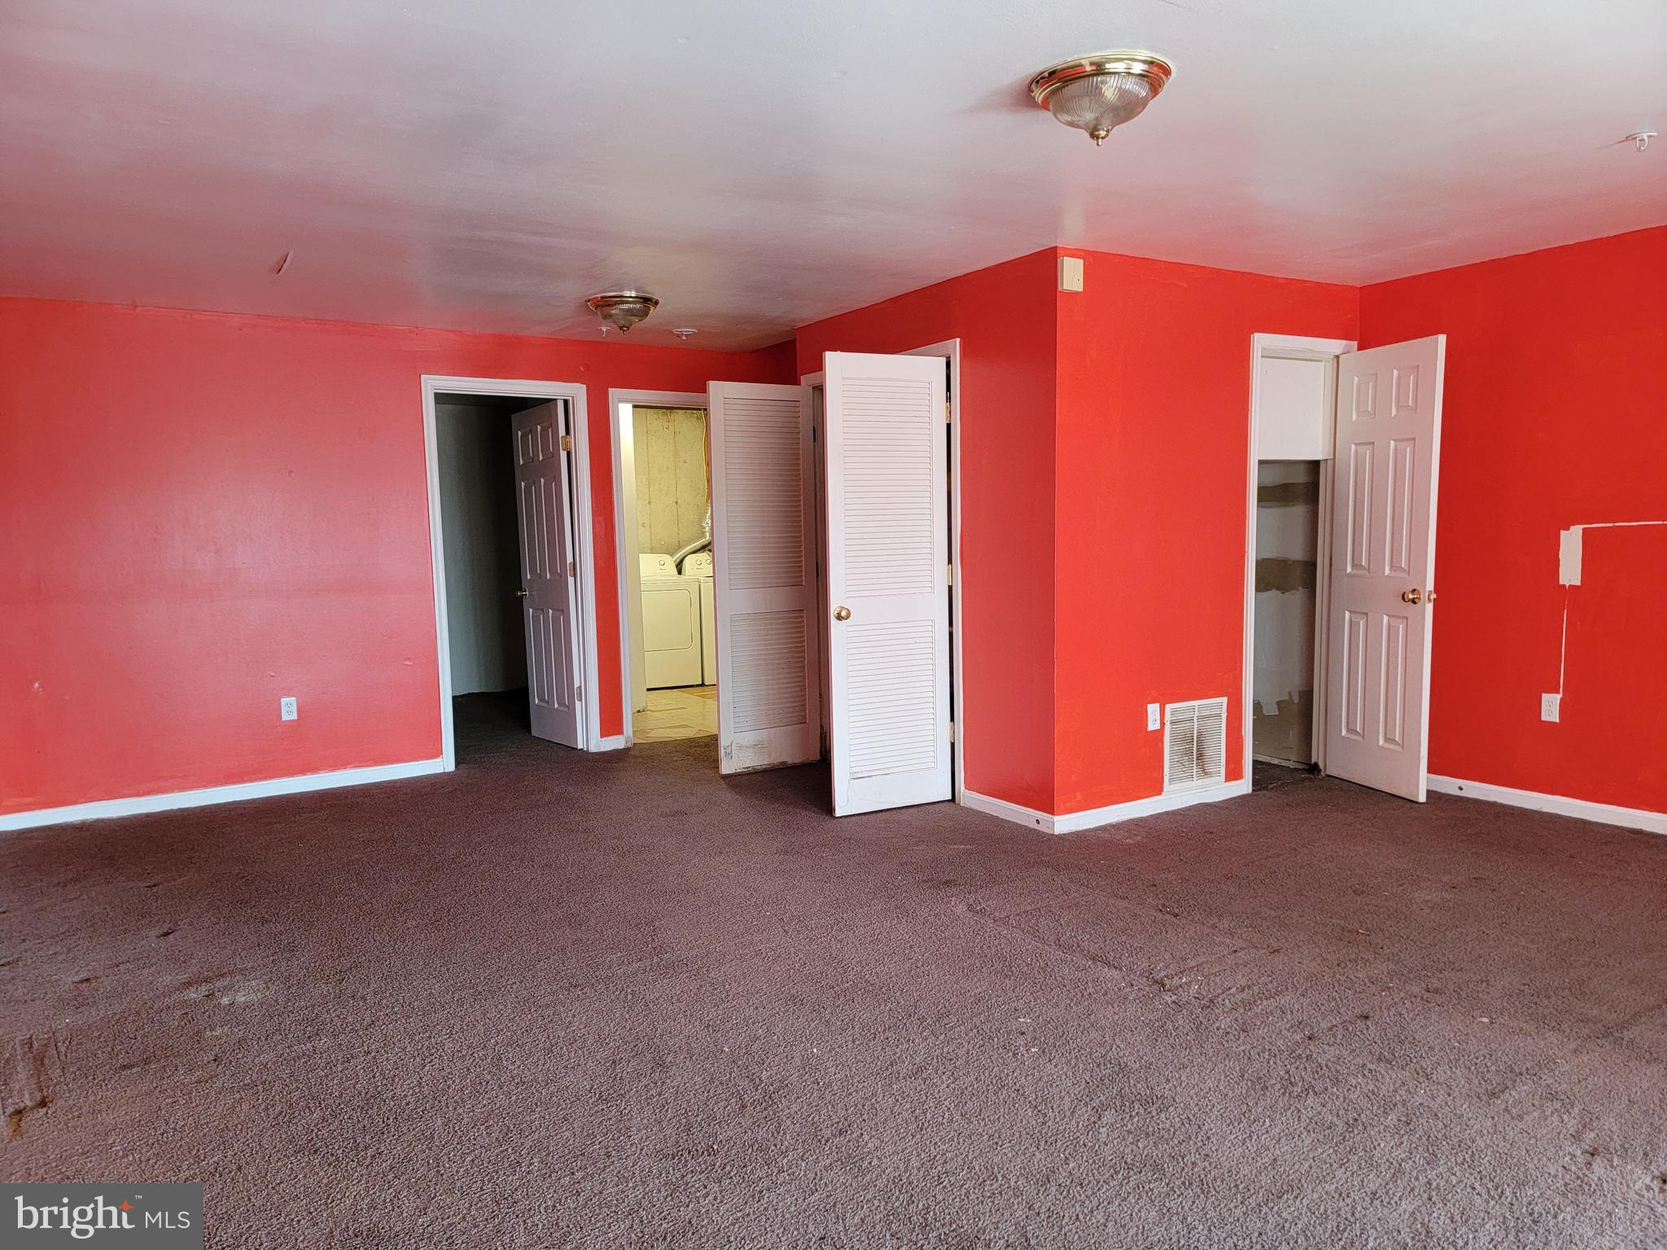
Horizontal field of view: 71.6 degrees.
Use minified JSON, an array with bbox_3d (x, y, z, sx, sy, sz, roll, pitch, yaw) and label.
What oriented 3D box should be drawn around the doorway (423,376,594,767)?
[{"bbox_3d":[-1.785,-0.282,6.446,0.904,2.107,0.140,-5,6,-33],"label":"doorway"}]

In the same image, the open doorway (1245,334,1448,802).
[{"bbox_3d":[2.351,-0.272,5.321,0.777,2.107,0.650,-5,6,-33],"label":"open doorway"}]

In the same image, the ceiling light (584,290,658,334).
[{"bbox_3d":[-0.968,-1.433,5.338,0.334,0.170,0.334,-1,5,0],"label":"ceiling light"}]

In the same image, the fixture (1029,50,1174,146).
[{"bbox_3d":[0.642,-1.239,2.781,0.334,0.170,0.334,-1,5,0],"label":"fixture"}]

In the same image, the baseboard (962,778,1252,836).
[{"bbox_3d":[1.250,0.768,5.335,1.199,0.081,0.653,-5,6,-33],"label":"baseboard"}]

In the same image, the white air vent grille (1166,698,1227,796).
[{"bbox_3d":[1.622,0.536,5.176,0.414,0.404,0.025,-5,6,-33],"label":"white air vent grille"}]

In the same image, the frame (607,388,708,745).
[{"bbox_3d":[-0.922,-0.345,7.007,0.887,2.093,0.140,-5,6,-33],"label":"frame"}]

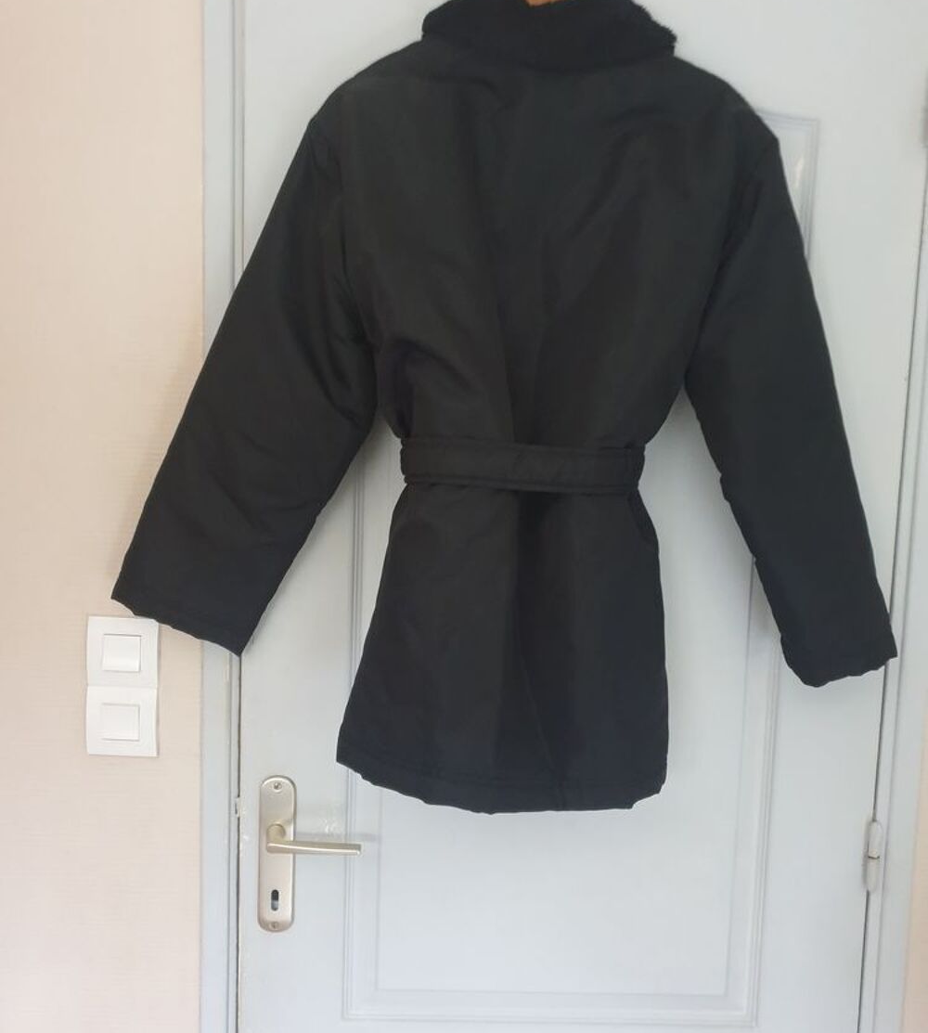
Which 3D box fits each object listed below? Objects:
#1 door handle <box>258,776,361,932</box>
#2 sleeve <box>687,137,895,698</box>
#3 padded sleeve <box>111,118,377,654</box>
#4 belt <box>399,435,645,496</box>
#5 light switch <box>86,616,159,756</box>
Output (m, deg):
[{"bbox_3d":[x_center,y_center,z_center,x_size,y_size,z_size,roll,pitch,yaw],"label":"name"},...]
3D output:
[{"bbox_3d":[-0.173,0.387,1.031,0.119,0.185,0.060,2,6,-1],"label":"door handle"},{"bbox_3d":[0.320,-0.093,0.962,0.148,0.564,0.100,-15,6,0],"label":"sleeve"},{"bbox_3d":[-0.183,-0.121,0.949,0.181,0.528,0.110,24,5,-3],"label":"padded sleeve"},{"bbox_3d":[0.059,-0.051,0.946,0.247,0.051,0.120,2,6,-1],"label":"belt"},{"bbox_3d":[-0.379,0.190,1.036,0.079,0.158,0.012,2,6,-1],"label":"light switch"}]

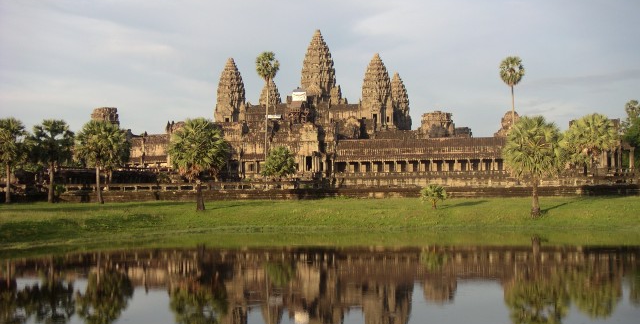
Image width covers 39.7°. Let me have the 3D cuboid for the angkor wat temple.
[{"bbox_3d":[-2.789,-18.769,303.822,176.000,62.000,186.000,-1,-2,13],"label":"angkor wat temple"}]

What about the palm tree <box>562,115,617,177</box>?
[{"bbox_3d":[35.792,-2.142,117.000,7.119,8.767,7.119,-1,-2,0],"label":"palm tree"}]

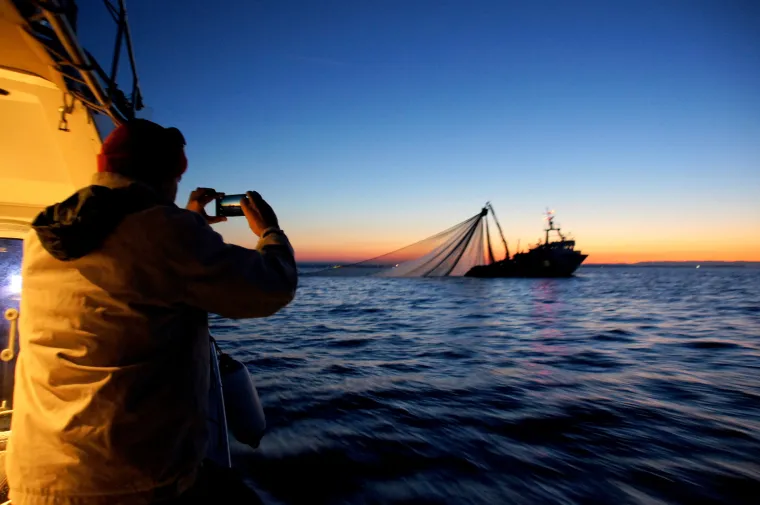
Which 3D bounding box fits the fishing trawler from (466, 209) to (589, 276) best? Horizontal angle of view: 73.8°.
[{"bbox_3d":[30.200,-2.200,105.000,25.000,14.600,7.400,0,-1,10],"label":"fishing trawler"}]

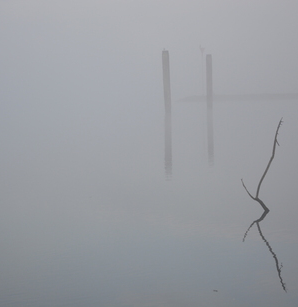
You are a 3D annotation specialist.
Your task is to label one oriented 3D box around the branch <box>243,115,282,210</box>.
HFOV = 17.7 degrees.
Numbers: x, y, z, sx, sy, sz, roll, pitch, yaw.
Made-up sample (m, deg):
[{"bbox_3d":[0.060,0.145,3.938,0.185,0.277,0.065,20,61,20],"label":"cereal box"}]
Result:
[{"bbox_3d":[1.362,0.132,11.500,0.500,1.100,0.300,-1,4,0],"label":"branch"}]

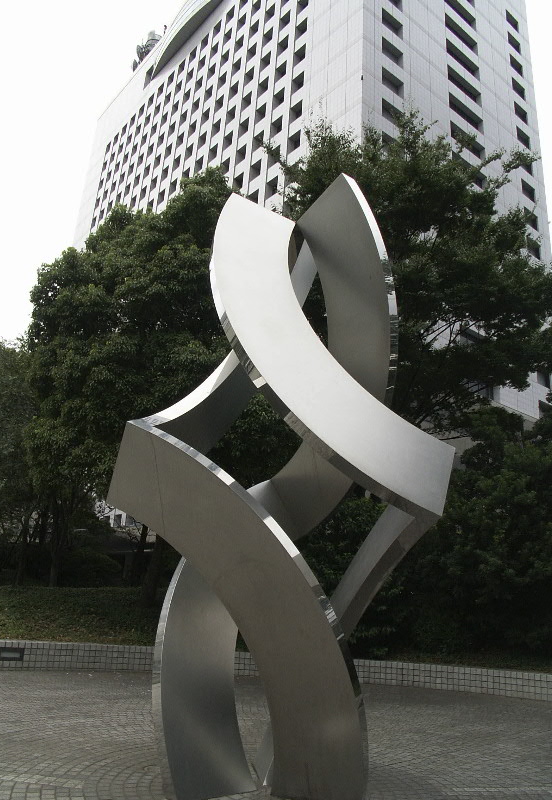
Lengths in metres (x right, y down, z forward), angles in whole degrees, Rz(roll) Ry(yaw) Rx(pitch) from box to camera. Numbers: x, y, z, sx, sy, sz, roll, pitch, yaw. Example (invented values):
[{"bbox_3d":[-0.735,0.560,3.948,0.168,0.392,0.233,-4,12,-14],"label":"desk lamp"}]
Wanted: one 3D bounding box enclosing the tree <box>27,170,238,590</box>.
[{"bbox_3d":[-2.900,-0.700,16.600,7.000,11.700,7.000,4,-20,0],"label":"tree"}]

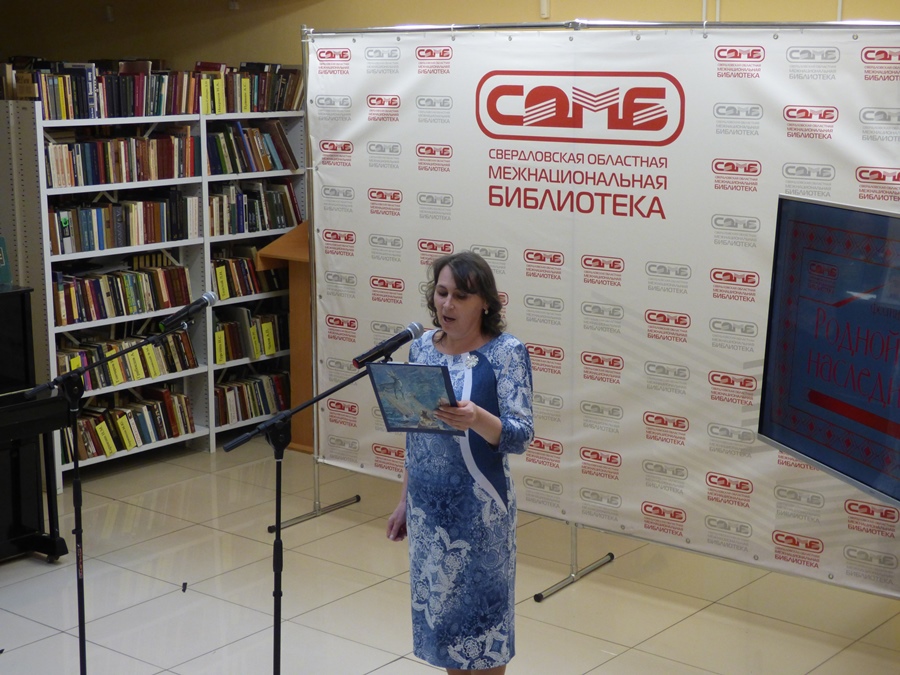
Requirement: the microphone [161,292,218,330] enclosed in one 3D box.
[{"bbox_3d":[-0.868,-0.085,5.029,0.050,0.050,0.252,8,31,38],"label":"microphone"}]

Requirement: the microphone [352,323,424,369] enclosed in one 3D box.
[{"bbox_3d":[-0.169,0.023,4.269,0.252,0.050,0.050,-30,26,-33],"label":"microphone"}]

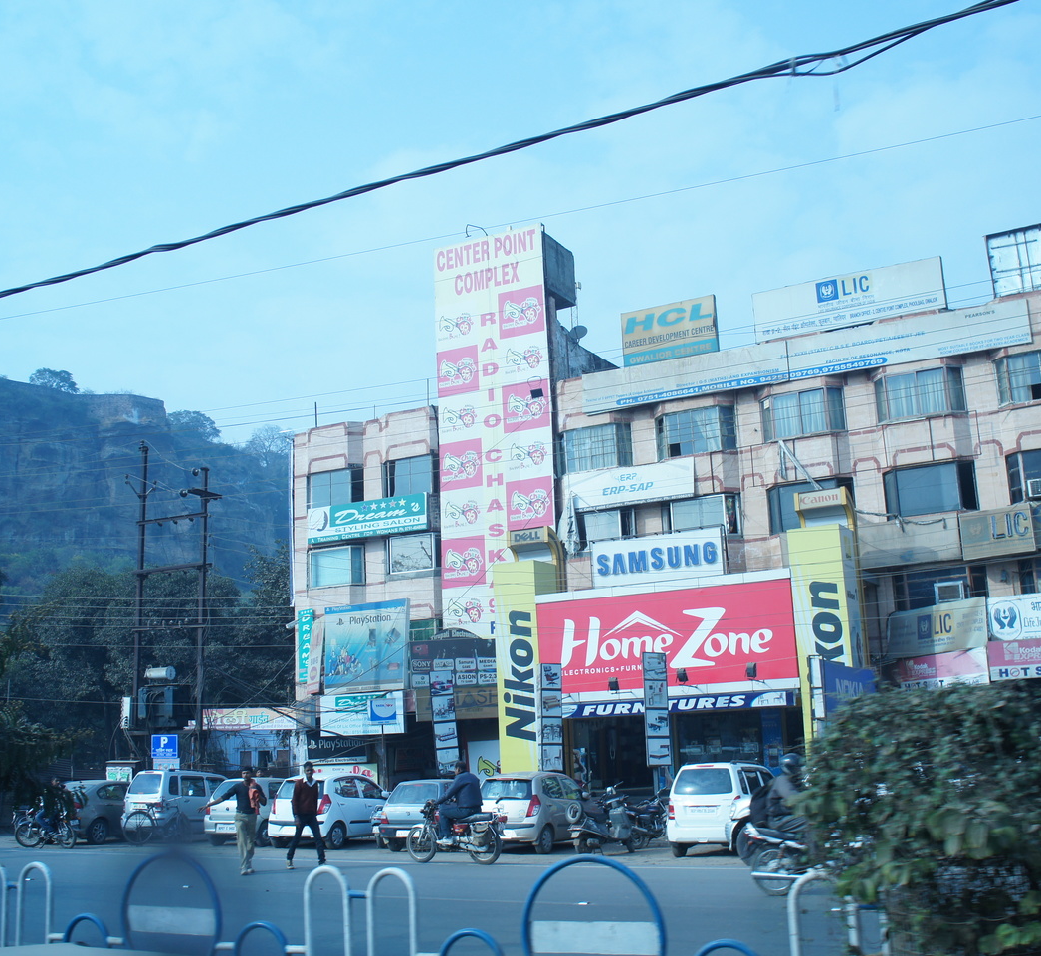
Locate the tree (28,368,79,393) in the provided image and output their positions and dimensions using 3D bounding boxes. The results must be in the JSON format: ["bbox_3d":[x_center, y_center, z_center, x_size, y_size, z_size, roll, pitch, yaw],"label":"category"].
[{"bbox_3d":[-109.299,-22.464,280.000,12.000,6.600,11.000,-2,-13,0],"label":"tree"}]

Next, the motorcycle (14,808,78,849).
[{"bbox_3d":[-10.890,7.989,27.623,1.970,1.080,0.720,-7,-14,20],"label":"motorcycle"}]

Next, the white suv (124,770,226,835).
[{"bbox_3d":[-8.348,8.253,30.456,1.490,1.680,3.500,-9,-15,29],"label":"white suv"}]

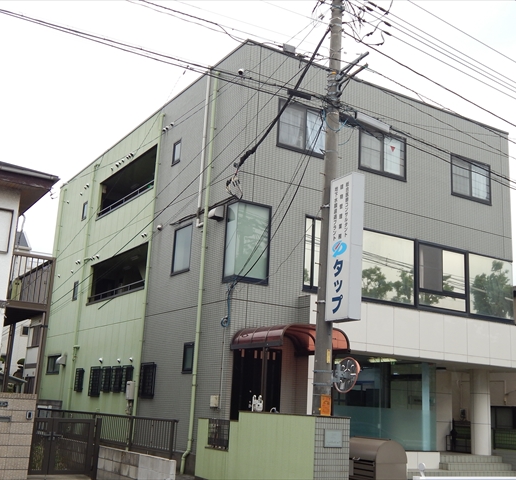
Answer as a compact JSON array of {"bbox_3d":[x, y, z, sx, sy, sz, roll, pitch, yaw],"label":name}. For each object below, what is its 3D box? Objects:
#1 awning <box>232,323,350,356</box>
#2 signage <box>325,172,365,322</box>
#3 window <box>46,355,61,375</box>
[{"bbox_3d":[0.733,2.253,15.942,1.820,0.560,2.130,11,-16,-30],"label":"awning"},{"bbox_3d":[1.592,0.147,12.776,0.269,2.645,0.712,10,-15,-26],"label":"signage"},{"bbox_3d":[-8.224,5.033,28.280,0.100,0.765,1.800,11,-16,-30],"label":"window"}]

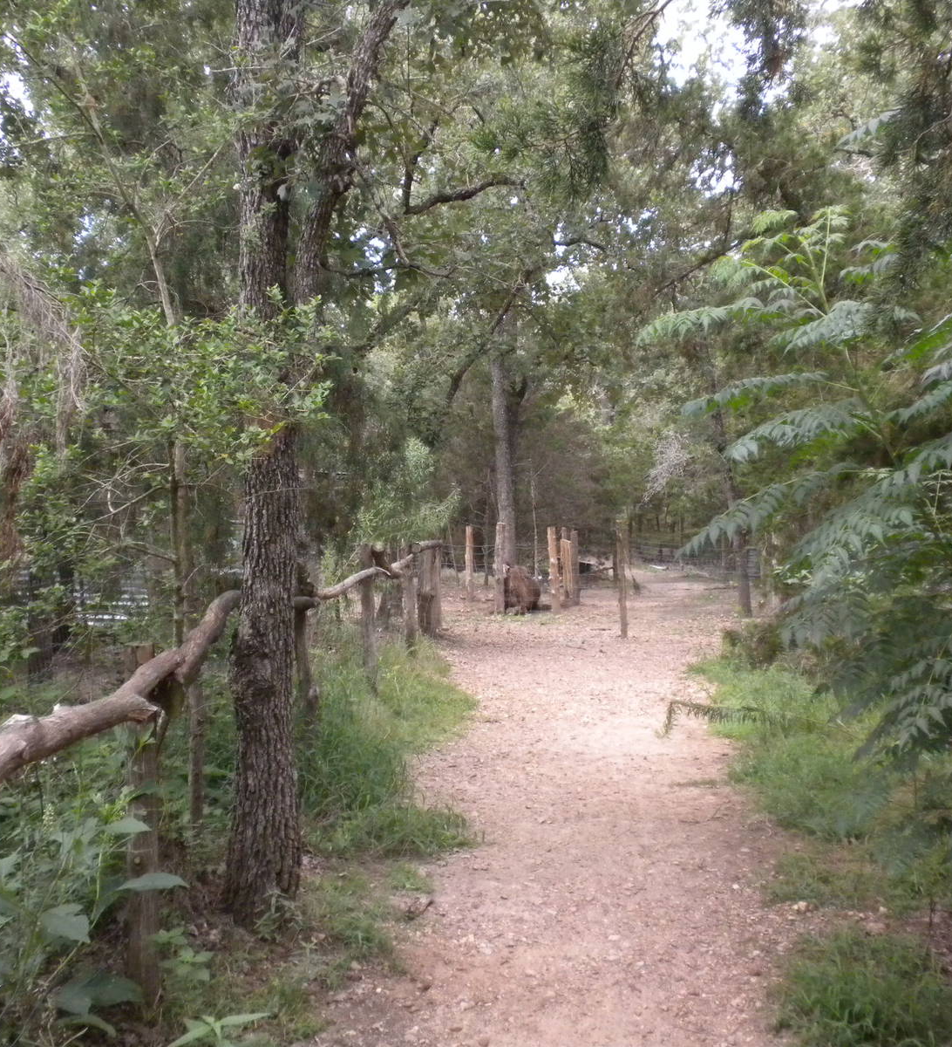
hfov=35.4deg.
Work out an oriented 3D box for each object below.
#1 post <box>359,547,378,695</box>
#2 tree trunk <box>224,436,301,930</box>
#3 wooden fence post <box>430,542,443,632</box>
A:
[{"bbox_3d":[-0.862,0.787,12.100,0.110,1.195,0.110,-3,1,0],"label":"post"},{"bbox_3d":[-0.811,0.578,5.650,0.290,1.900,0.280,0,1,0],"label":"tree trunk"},{"bbox_3d":[-0.468,0.774,17.800,0.115,1.041,0.115,-1,1,0],"label":"wooden fence post"}]

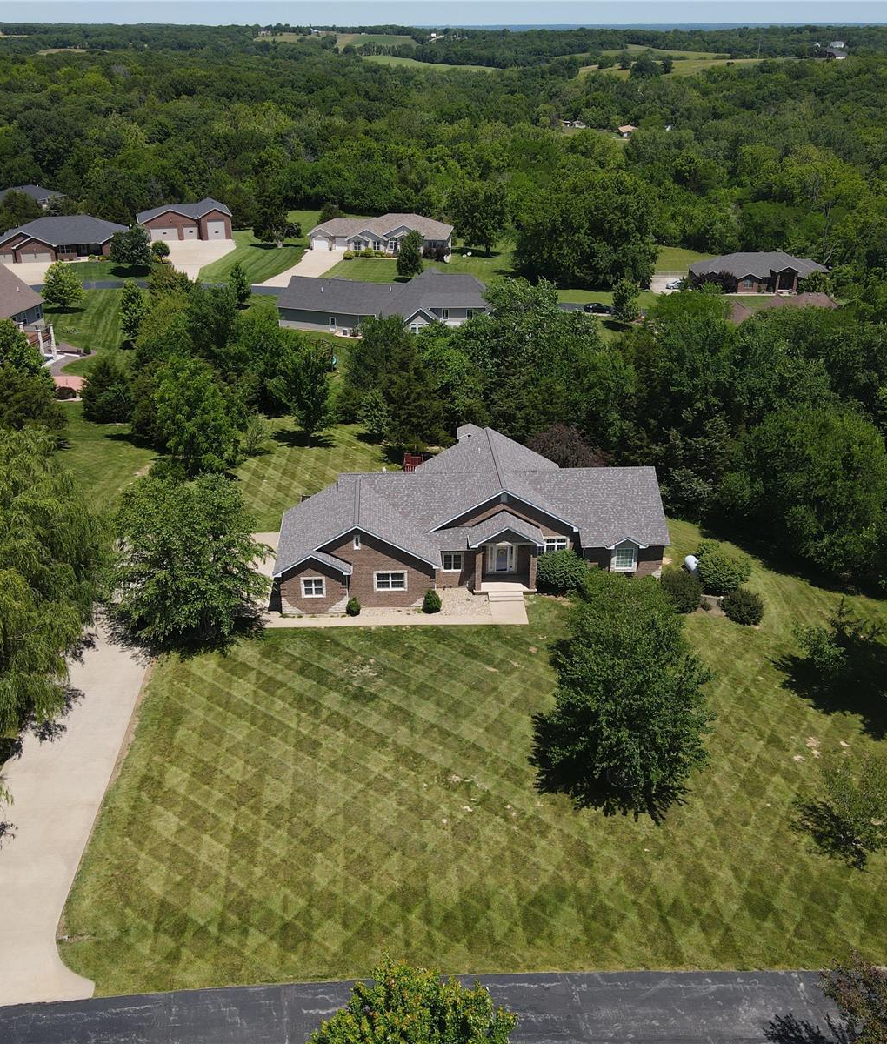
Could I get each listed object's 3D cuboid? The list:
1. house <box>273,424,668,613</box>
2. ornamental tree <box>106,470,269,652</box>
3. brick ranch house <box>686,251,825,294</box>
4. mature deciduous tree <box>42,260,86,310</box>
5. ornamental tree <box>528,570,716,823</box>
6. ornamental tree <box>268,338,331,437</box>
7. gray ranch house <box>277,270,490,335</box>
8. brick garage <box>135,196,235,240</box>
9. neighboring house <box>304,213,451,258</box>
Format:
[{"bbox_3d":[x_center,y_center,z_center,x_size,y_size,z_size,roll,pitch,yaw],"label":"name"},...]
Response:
[{"bbox_3d":[2.000,-0.950,77.310,29.000,7.600,18.500,-1,27,-3],"label":"house"},{"bbox_3d":[-17.000,2.650,65.780,10.400,11.800,10.400,0,27,0],"label":"ornamental tree"},{"bbox_3d":[55.643,-46.085,174.705,24.500,6.200,12.500,0,27,0],"label":"brick ranch house"},{"bbox_3d":[-51.796,-32.266,131.527,5.928,6.960,5.809,0,27,0],"label":"mature deciduous tree"},{"bbox_3d":[10.100,8.920,52.480,8.800,12.900,8.800,0,27,0],"label":"ornamental tree"},{"bbox_3d":[-13.060,-11.864,89.850,5.872,10.200,5.754,0,27,0],"label":"ornamental tree"},{"bbox_3d":[-7.272,-31.473,134.085,28.000,7.000,14.000,4,28,7],"label":"gray ranch house"},{"bbox_3d":[-48.070,-55.970,179.240,16.600,5.700,11.500,-8,29,-15],"label":"brick garage"},{"bbox_3d":[-10.770,-52.122,172.880,25.500,6.200,13.500,3,28,5],"label":"neighboring house"}]

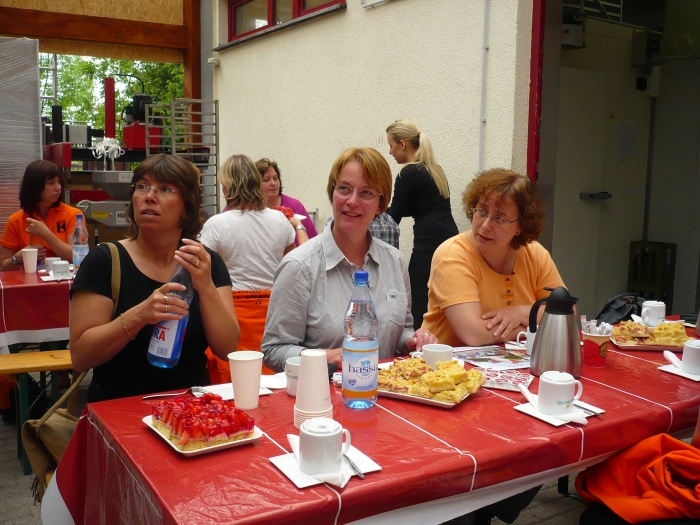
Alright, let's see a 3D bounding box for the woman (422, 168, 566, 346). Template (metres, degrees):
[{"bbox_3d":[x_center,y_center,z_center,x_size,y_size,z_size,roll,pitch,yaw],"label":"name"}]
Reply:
[{"bbox_3d":[0.500,0.367,2.420,0.510,1.350,0.650,-1,7,-15],"label":"woman"}]

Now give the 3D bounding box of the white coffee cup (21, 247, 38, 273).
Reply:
[{"bbox_3d":[-1.755,-0.006,3.880,0.085,0.126,0.085,-2,7,-24],"label":"white coffee cup"}]

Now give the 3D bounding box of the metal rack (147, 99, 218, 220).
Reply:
[{"bbox_3d":[-1.417,-0.402,6.079,0.420,1.900,0.640,-4,8,-30],"label":"metal rack"}]

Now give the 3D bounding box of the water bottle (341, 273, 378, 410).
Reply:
[{"bbox_3d":[0.029,0.184,1.684,0.086,0.326,0.086,1,7,0],"label":"water bottle"}]

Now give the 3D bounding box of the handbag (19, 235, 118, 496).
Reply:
[{"bbox_3d":[-0.755,0.285,1.920,0.250,0.670,0.310,-3,8,-30],"label":"handbag"}]

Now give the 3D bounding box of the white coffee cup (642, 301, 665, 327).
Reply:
[{"bbox_3d":[1.162,0.198,2.720,0.110,0.084,0.082,-2,7,-26],"label":"white coffee cup"}]

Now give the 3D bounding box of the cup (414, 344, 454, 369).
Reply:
[{"bbox_3d":[0.227,0.277,1.945,0.110,0.084,0.082,2,7,7],"label":"cup"}]

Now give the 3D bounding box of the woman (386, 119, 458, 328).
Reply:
[{"bbox_3d":[0.370,0.056,3.880,0.520,1.640,0.450,4,7,25],"label":"woman"}]

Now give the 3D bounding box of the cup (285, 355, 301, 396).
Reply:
[{"bbox_3d":[-0.130,0.290,1.800,0.110,0.084,0.082,7,9,44],"label":"cup"}]

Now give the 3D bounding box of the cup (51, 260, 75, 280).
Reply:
[{"bbox_3d":[-1.515,0.041,3.750,0.110,0.084,0.082,-1,7,-22],"label":"cup"}]

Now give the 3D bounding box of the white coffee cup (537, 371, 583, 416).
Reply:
[{"bbox_3d":[0.497,0.306,1.660,0.111,0.081,0.080,-2,8,-18],"label":"white coffee cup"}]

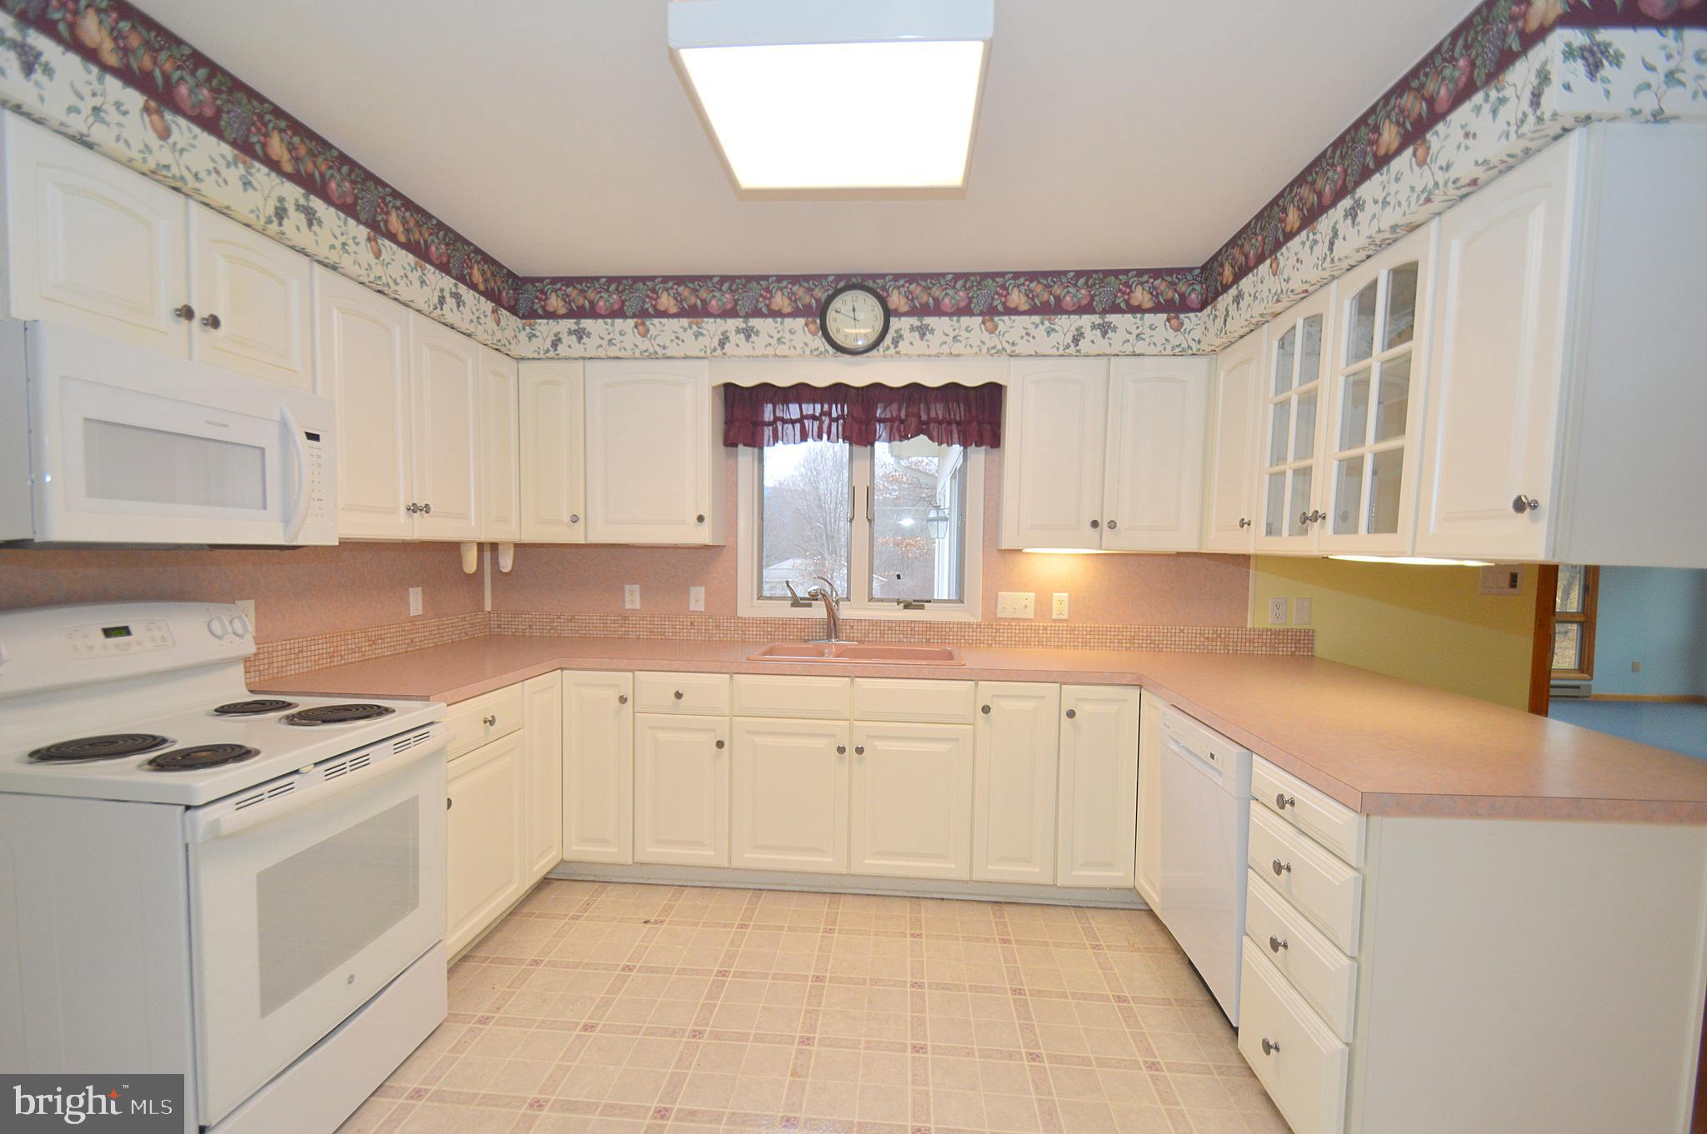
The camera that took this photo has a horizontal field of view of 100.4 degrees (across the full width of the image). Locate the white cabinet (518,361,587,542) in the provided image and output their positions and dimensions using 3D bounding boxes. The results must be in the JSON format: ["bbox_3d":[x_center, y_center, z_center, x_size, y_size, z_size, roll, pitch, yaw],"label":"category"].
[{"bbox_3d":[-1.252,-0.490,3.141,0.292,0.761,0.325,1,2,4],"label":"white cabinet"}]

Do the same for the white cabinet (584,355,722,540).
[{"bbox_3d":[-0.853,-0.489,3.124,0.532,0.771,0.300,1,2,4],"label":"white cabinet"}]

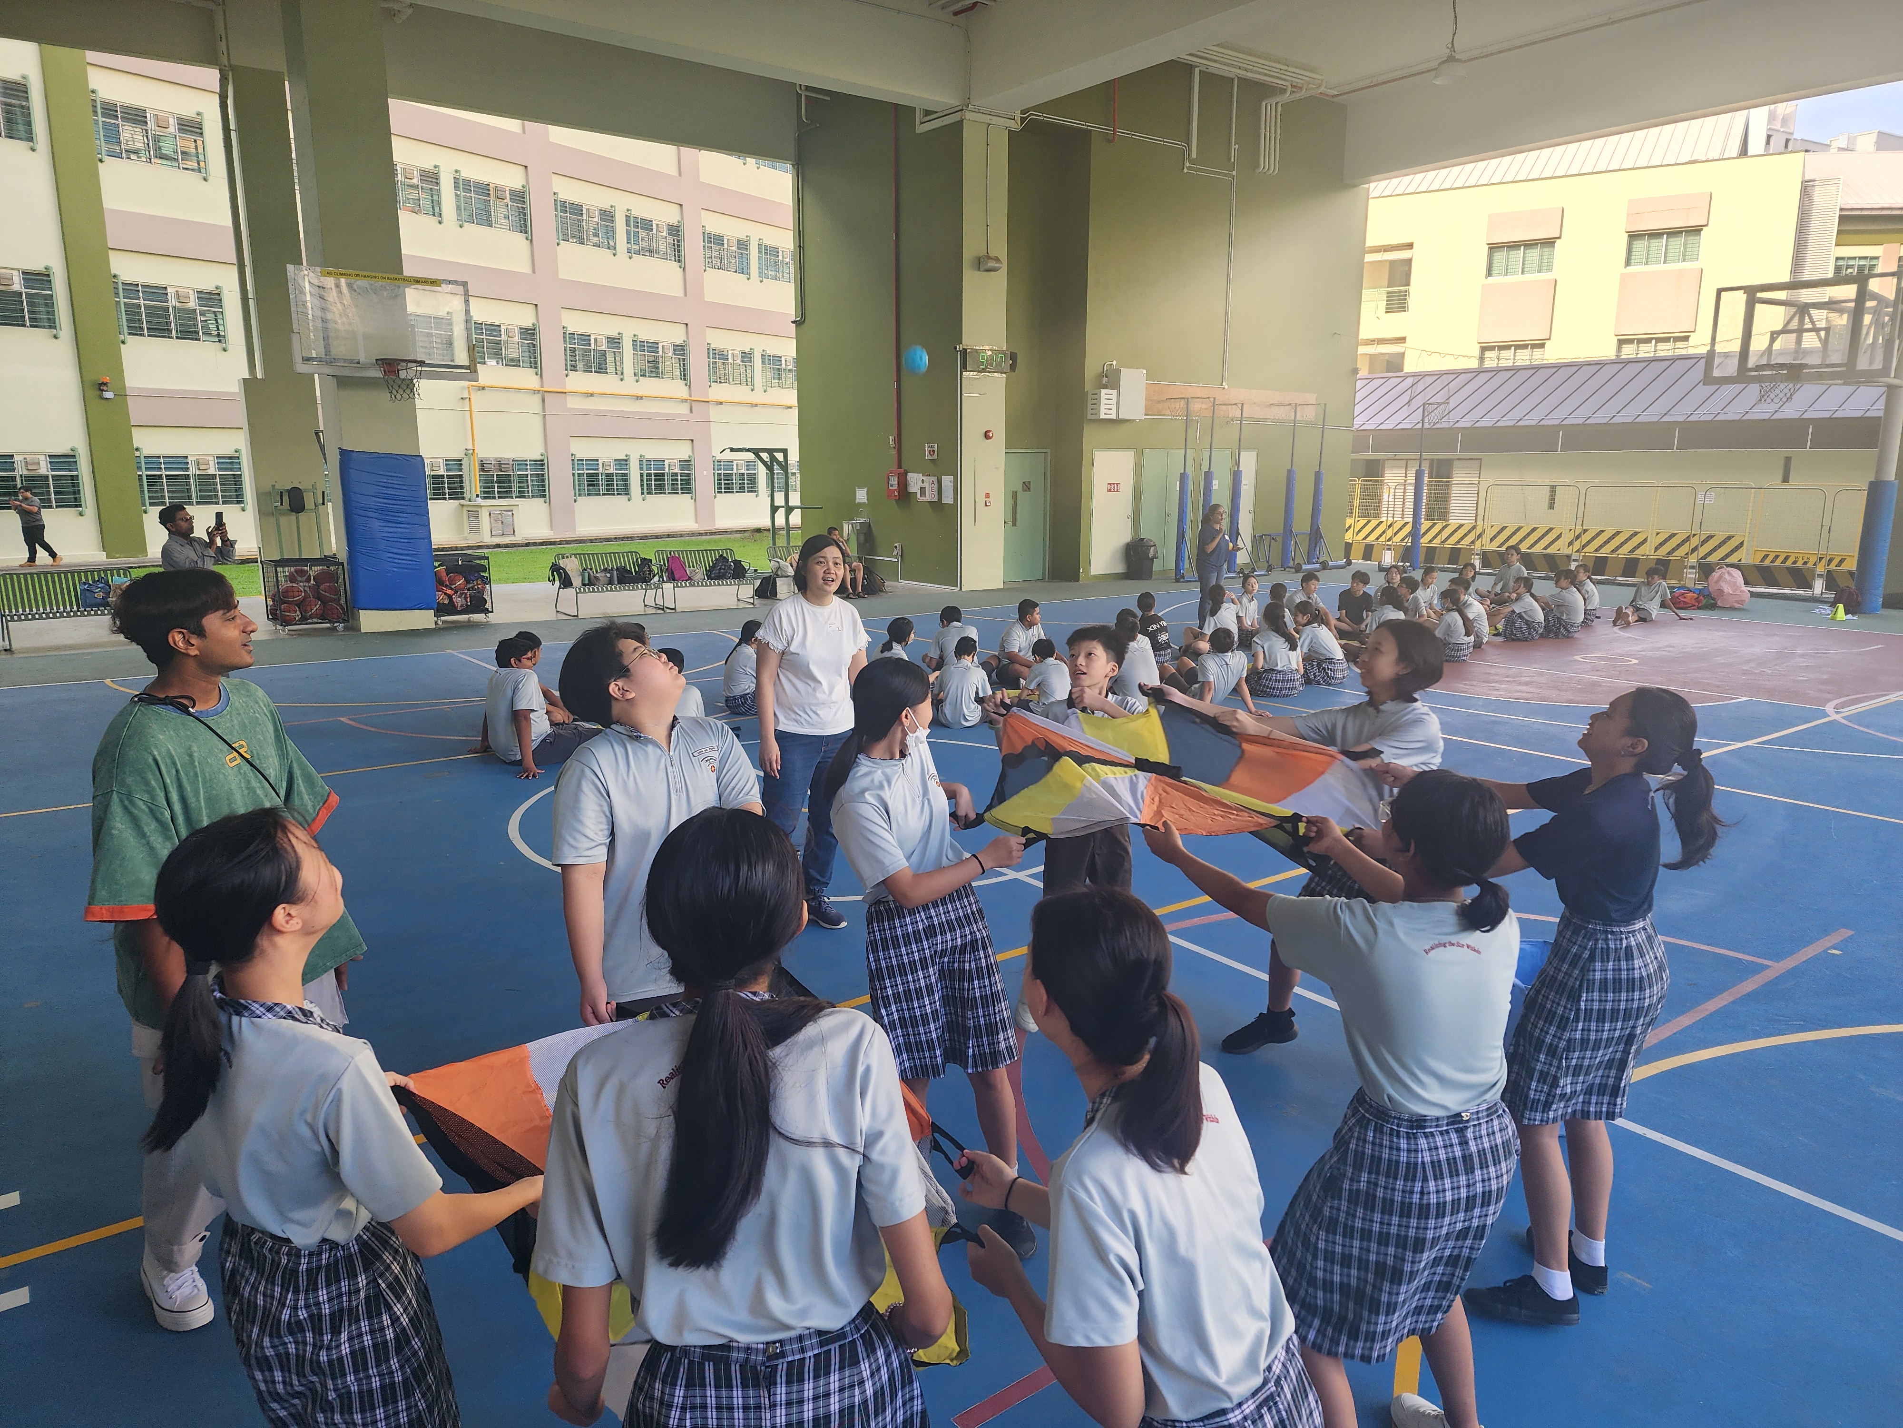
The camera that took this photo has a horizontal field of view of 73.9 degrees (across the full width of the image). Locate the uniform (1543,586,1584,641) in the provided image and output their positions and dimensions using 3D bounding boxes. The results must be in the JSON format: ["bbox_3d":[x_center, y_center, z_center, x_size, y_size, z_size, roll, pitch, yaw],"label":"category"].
[{"bbox_3d":[7.169,-1.205,14.778,0.500,0.590,0.430,6,13,29],"label":"uniform"}]

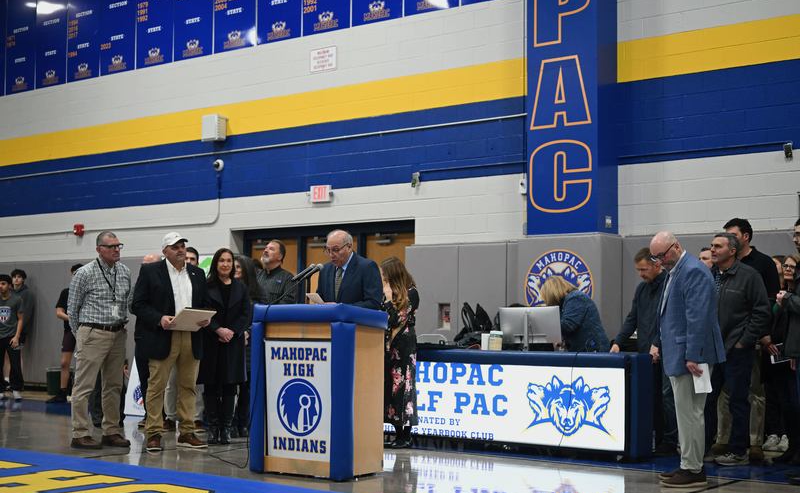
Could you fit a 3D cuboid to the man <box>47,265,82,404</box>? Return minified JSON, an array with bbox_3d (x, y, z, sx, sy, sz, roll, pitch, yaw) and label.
[{"bbox_3d":[-4.327,1.141,14.601,0.550,1.790,0.380,-3,-4,43],"label":"man"}]

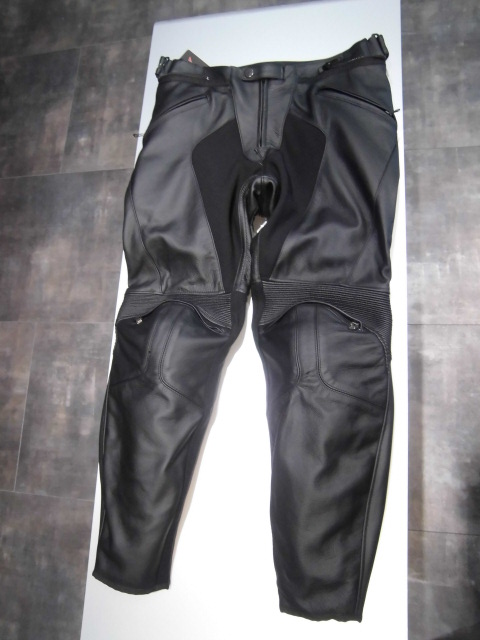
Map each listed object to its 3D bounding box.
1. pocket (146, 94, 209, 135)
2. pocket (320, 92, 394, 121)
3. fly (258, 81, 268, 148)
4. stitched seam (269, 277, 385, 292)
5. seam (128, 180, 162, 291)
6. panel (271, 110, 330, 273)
[{"bbox_3d":[-0.137,-0.449,1.050,0.140,0.030,0.042,-19,69,23],"label":"pocket"},{"bbox_3d":[0.234,-0.424,0.956,0.142,0.022,0.035,15,78,4],"label":"pocket"},{"bbox_3d":[0.049,-0.424,0.992,0.019,0.010,0.153,0,77,13],"label":"fly"},{"bbox_3d":[0.160,-0.065,0.878,0.217,0.025,0.018,4,78,9],"label":"stitched seam"},{"bbox_3d":[-0.200,-0.179,1.018,0.060,0.035,0.235,-5,75,32],"label":"seam"},{"bbox_3d":[0.117,-0.248,0.941,0.110,0.040,0.335,0,77,13],"label":"panel"}]

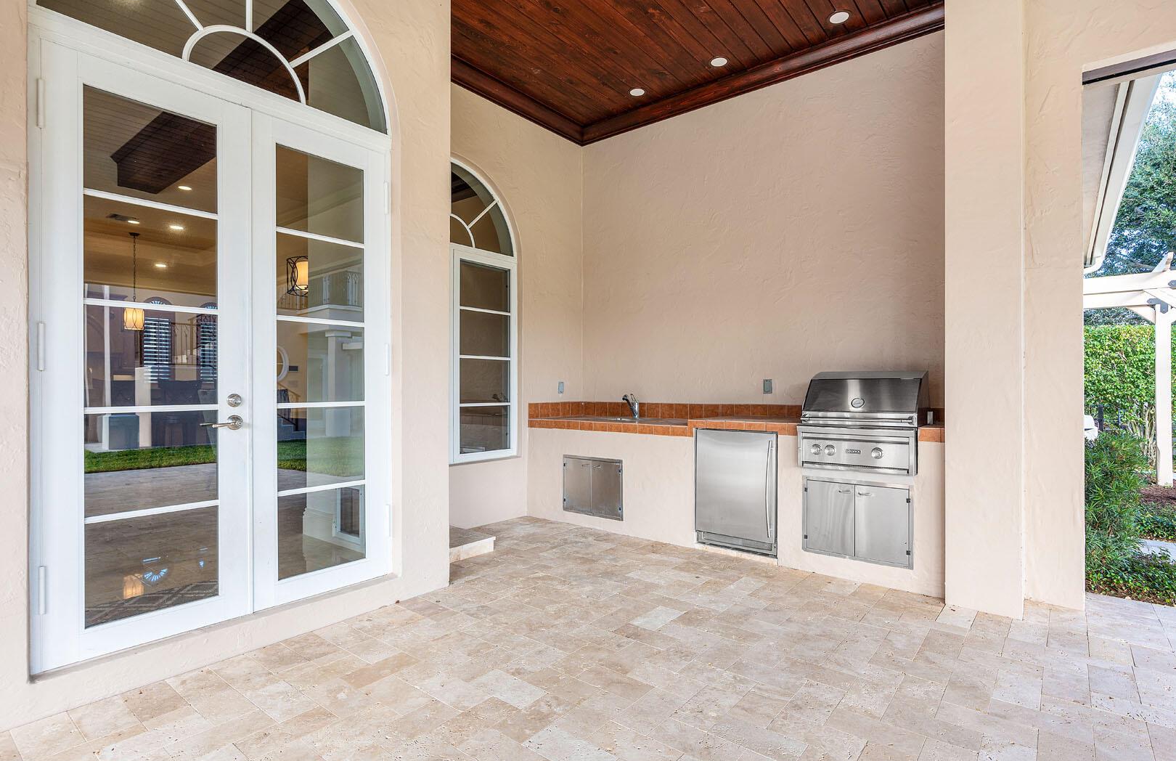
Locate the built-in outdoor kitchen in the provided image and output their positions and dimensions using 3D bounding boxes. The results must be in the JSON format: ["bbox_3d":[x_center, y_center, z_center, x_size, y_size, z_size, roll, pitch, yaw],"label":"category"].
[{"bbox_3d":[0.996,0.603,4.751,3.380,1.317,0.859,0,0,39],"label":"built-in outdoor kitchen"}]

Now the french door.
[{"bbox_3d":[-1.675,-0.089,2.871,0.120,2.422,1.543,0,0,39],"label":"french door"}]

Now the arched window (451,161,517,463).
[{"bbox_3d":[-1.194,-0.590,4.969,0.120,2.593,1.576,0,0,39],"label":"arched window"}]

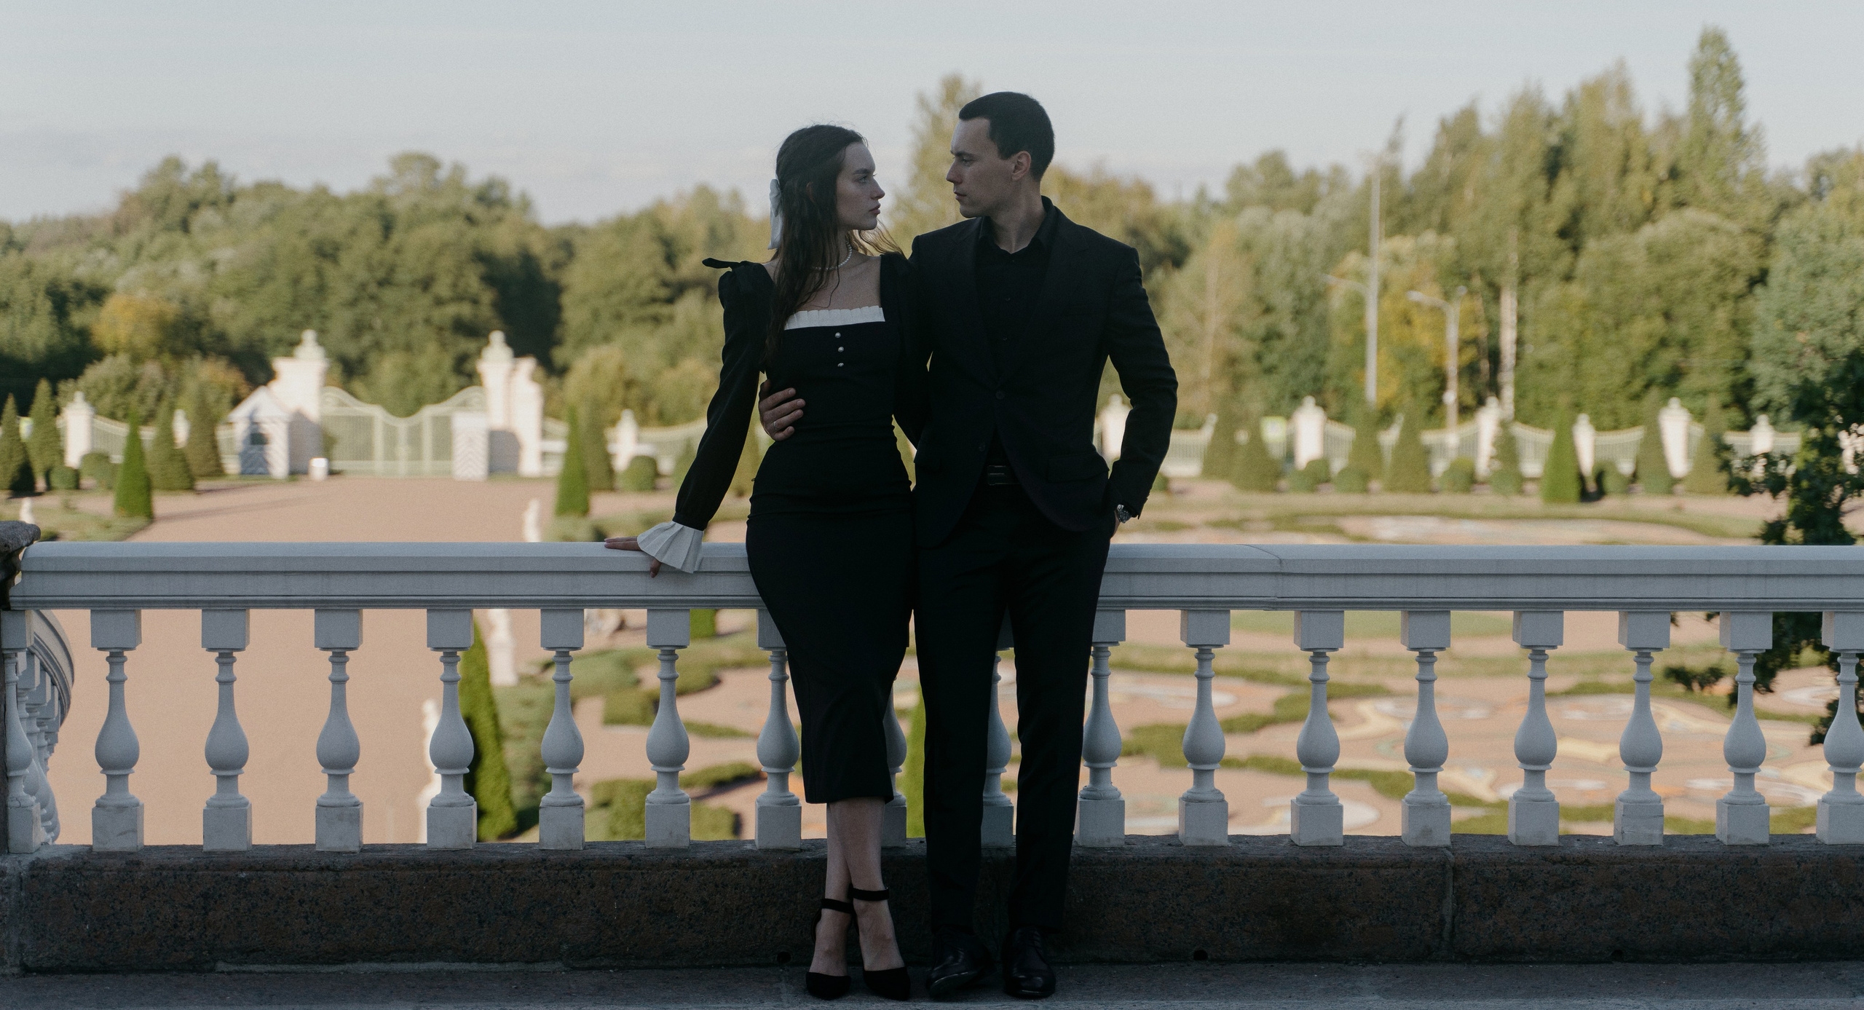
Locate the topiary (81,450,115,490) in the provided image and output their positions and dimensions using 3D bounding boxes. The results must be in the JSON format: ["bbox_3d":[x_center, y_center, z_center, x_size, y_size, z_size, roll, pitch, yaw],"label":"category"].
[{"bbox_3d":[-28.516,-1.216,123.944,1.143,1.301,1.143,0,3,-5],"label":"topiary"}]

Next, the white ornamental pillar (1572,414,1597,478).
[{"bbox_3d":[22.700,-2.051,126.293,0.811,2.239,0.811,0,4,-3],"label":"white ornamental pillar"}]

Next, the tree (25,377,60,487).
[{"bbox_3d":[-29.642,-2.477,120.754,1.214,3.336,1.214,0,4,-3],"label":"tree"}]

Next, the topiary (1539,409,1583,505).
[{"bbox_3d":[19.734,-1.569,113.541,1.279,2.971,1.279,0,4,-3],"label":"topiary"}]

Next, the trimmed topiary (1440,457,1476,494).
[{"bbox_3d":[17.146,-0.962,118.142,1.163,1.113,1.163,0,4,-3],"label":"trimmed topiary"}]

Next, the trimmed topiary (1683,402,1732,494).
[{"bbox_3d":[27.573,-2.068,128.815,1.703,3.363,1.703,0,3,-5],"label":"trimmed topiary"}]

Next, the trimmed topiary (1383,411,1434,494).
[{"bbox_3d":[15.588,-1.792,118.305,1.546,2.733,1.546,0,4,-3],"label":"trimmed topiary"}]

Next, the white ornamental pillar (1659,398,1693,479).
[{"bbox_3d":[28.372,-2.506,138.019,1.054,3.133,1.054,0,3,-5],"label":"white ornamental pillar"}]

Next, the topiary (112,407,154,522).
[{"bbox_3d":[-23.992,-1.232,108.724,1.133,3.256,1.133,0,3,-5],"label":"topiary"}]

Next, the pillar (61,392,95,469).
[{"bbox_3d":[-31.024,-2.575,131.607,1.032,3.041,1.032,0,3,-5],"label":"pillar"}]

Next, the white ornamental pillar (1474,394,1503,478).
[{"bbox_3d":[19.455,-2.355,126.126,1.139,2.837,1.139,0,4,-3],"label":"white ornamental pillar"}]

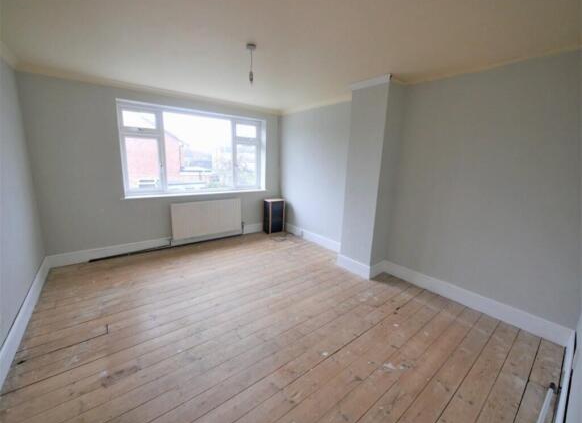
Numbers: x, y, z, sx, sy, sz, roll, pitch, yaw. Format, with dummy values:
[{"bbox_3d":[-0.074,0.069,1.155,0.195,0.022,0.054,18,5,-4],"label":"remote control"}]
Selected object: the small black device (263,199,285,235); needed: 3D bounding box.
[{"bbox_3d":[-0.353,0.101,4.834,0.332,0.640,0.224,-7,15,-37],"label":"small black device"}]

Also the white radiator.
[{"bbox_3d":[-1.429,0.117,4.114,1.197,0.605,0.091,-7,15,-37],"label":"white radiator"}]

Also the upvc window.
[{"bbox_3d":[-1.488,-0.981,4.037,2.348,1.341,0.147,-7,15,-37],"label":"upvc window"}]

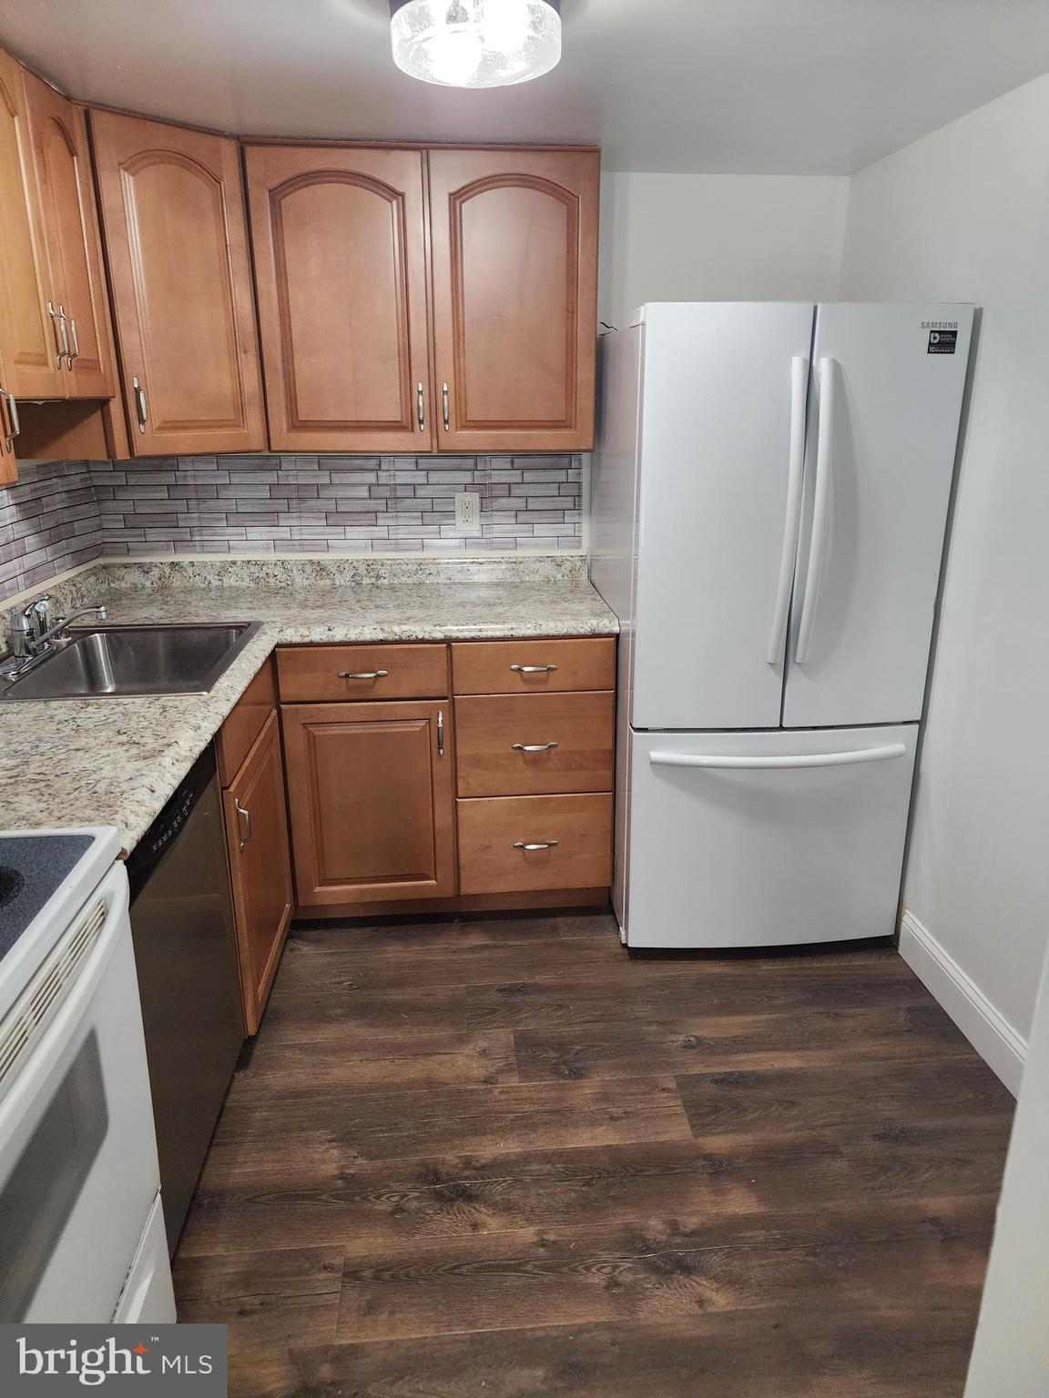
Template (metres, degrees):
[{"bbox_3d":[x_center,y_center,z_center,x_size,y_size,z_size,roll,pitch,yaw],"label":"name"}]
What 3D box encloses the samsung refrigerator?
[{"bbox_3d":[0.638,-0.209,2.705,0.764,1.719,0.834,-1,17,-3],"label":"samsung refrigerator"}]

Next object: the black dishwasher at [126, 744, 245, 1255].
[{"bbox_3d":[-0.902,0.537,1.699,0.613,0.844,0.608,-2,17,-4],"label":"black dishwasher"}]

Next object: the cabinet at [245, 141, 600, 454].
[{"bbox_3d":[-0.266,-1.115,2.664,0.918,0.777,0.334,-2,17,-4],"label":"cabinet"}]

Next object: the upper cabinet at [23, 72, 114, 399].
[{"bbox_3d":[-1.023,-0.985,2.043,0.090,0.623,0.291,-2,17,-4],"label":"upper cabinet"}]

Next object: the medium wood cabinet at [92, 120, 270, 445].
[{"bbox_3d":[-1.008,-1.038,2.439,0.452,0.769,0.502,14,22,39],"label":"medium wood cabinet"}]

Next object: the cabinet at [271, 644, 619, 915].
[{"bbox_3d":[-0.225,0.156,2.901,0.920,0.854,0.638,-2,17,-4],"label":"cabinet"}]

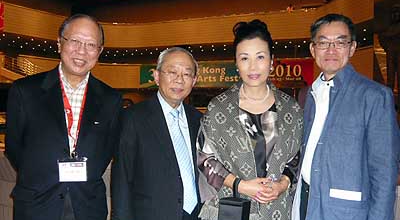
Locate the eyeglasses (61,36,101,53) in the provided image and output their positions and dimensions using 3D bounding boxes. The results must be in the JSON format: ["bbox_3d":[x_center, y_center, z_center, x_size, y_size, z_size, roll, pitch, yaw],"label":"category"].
[{"bbox_3d":[-0.477,-0.264,1.430,0.138,0.042,0.140,10,7,-29],"label":"eyeglasses"}]

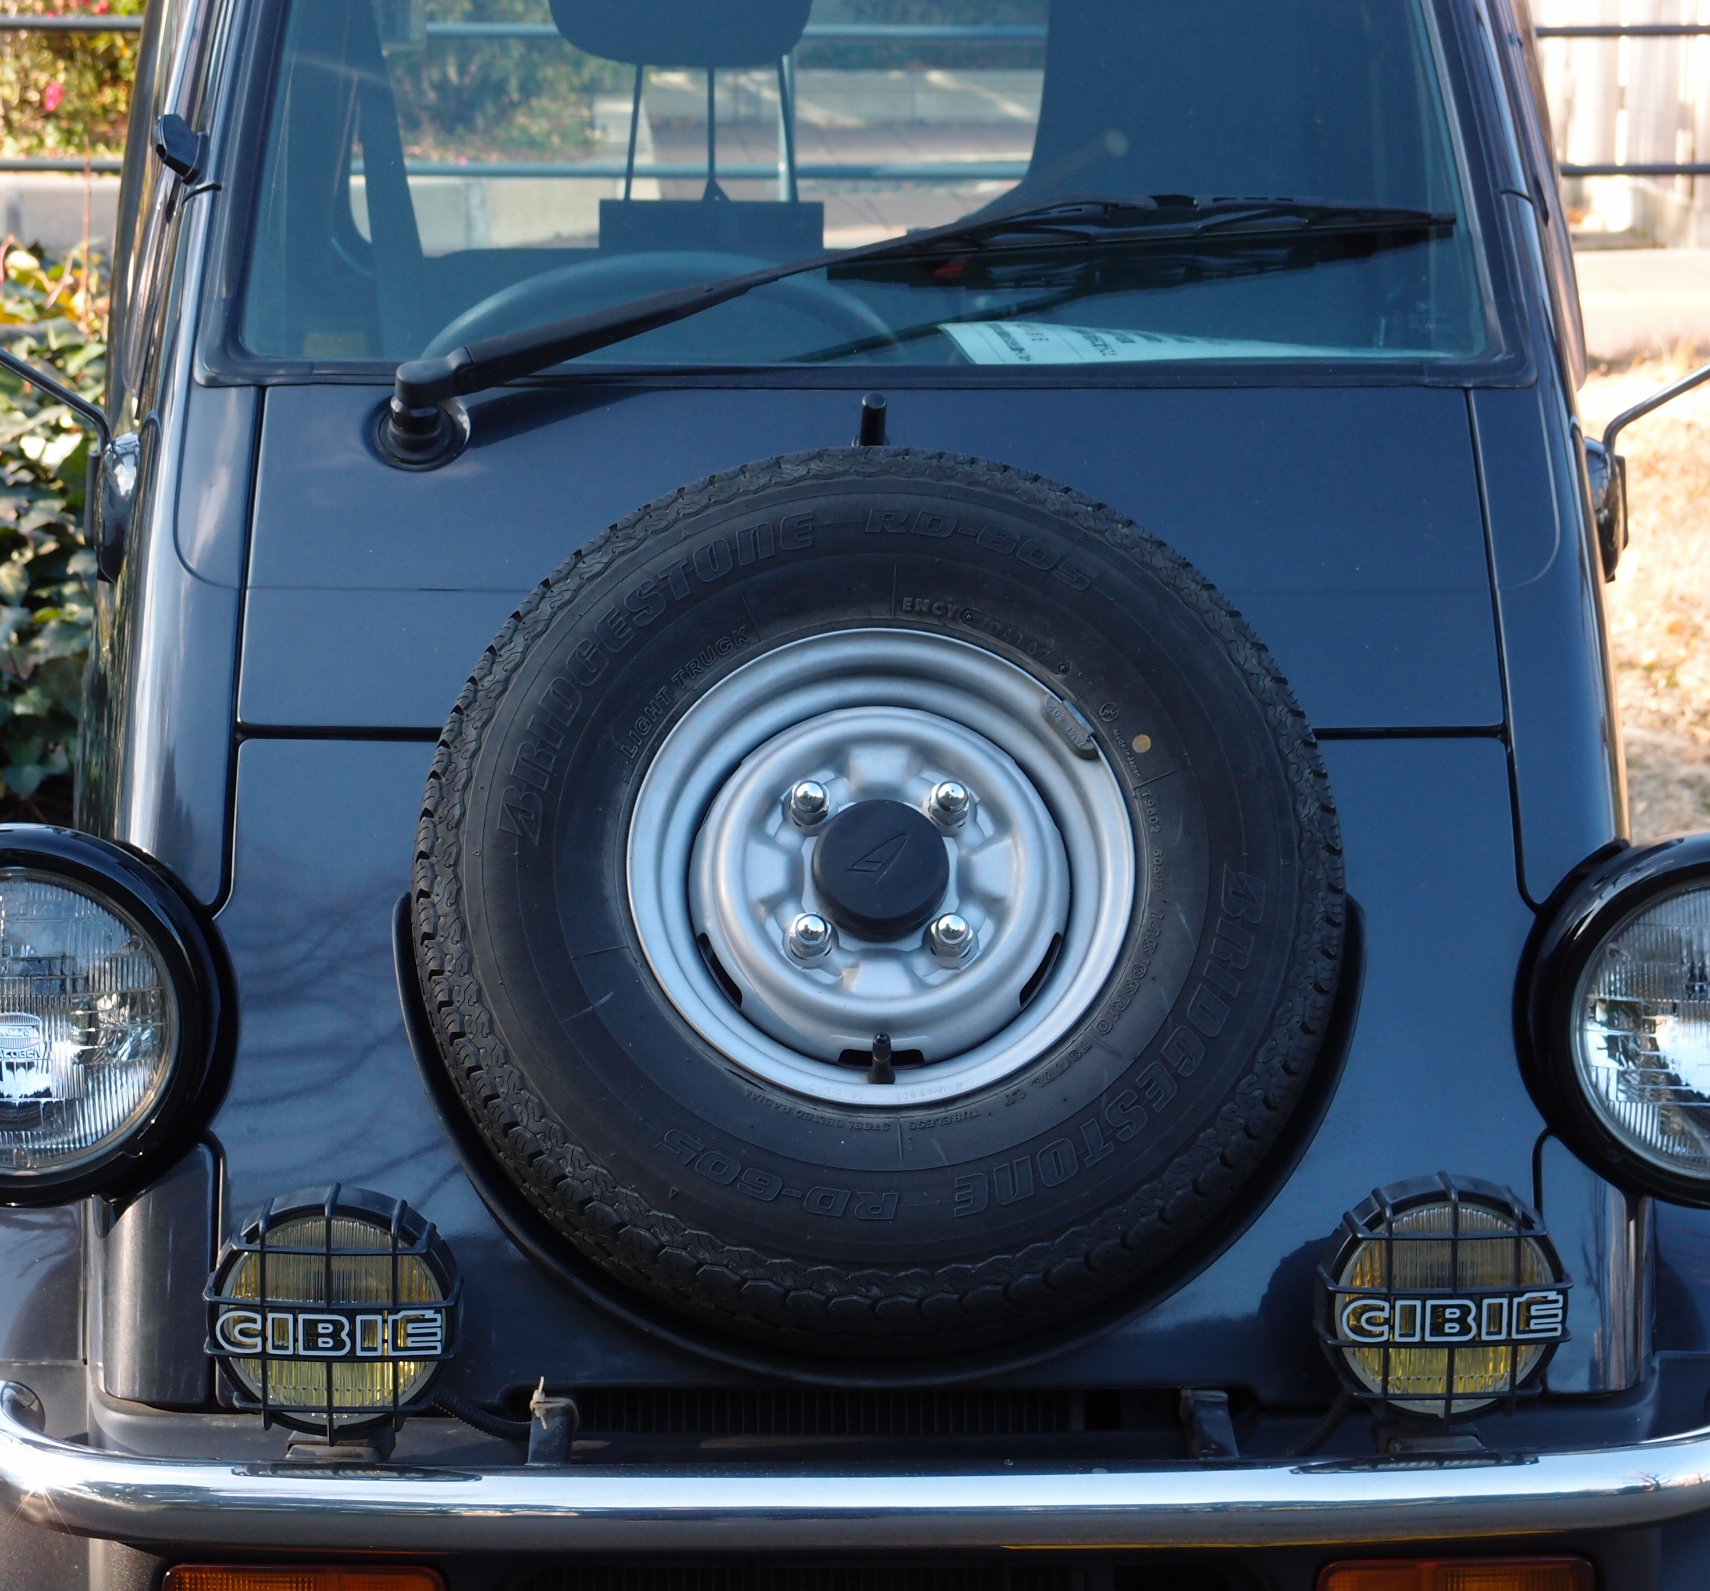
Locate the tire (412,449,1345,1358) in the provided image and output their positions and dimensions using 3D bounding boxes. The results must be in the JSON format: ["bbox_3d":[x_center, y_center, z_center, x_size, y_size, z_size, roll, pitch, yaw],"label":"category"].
[{"bbox_3d":[0.013,0.057,2.673,0.530,0.530,0.148,0,-21,-1],"label":"tire"}]

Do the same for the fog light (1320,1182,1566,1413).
[{"bbox_3d":[0.314,0.267,2.530,0.130,0.124,0.095,0,13,-1],"label":"fog light"}]

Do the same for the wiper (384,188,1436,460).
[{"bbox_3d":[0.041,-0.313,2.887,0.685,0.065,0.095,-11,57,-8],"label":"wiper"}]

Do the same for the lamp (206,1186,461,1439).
[{"bbox_3d":[-0.278,0.271,2.520,0.130,0.124,0.095,0,13,-1],"label":"lamp"}]

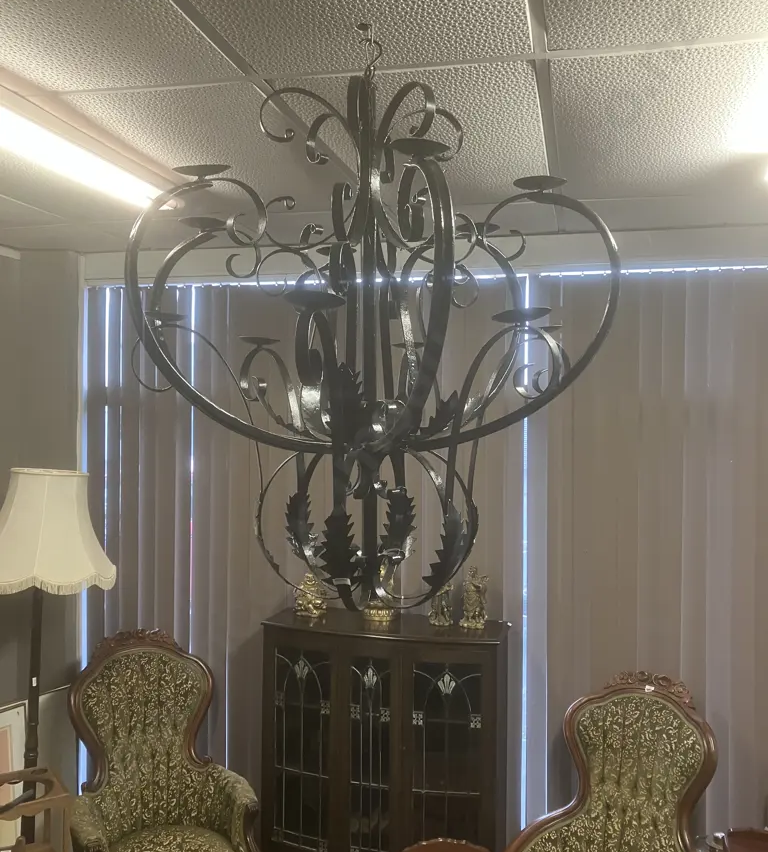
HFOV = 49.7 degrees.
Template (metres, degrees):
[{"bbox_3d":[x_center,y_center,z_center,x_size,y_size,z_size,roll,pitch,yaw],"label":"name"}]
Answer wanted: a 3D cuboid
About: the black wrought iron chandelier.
[{"bbox_3d":[-0.034,-0.209,1.544,0.920,1.060,0.880,1,1,13],"label":"black wrought iron chandelier"}]

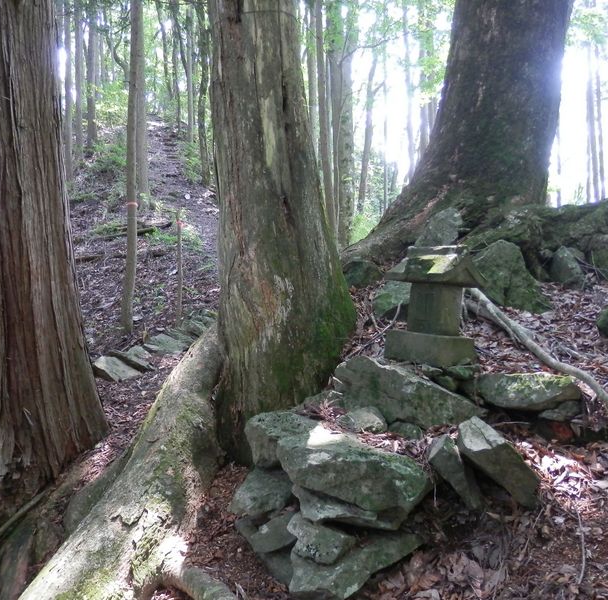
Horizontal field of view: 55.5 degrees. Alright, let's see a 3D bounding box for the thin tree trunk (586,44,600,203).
[{"bbox_3d":[7.766,-4.735,15.500,0.260,4.200,0.260,-3,-5,0],"label":"thin tree trunk"}]

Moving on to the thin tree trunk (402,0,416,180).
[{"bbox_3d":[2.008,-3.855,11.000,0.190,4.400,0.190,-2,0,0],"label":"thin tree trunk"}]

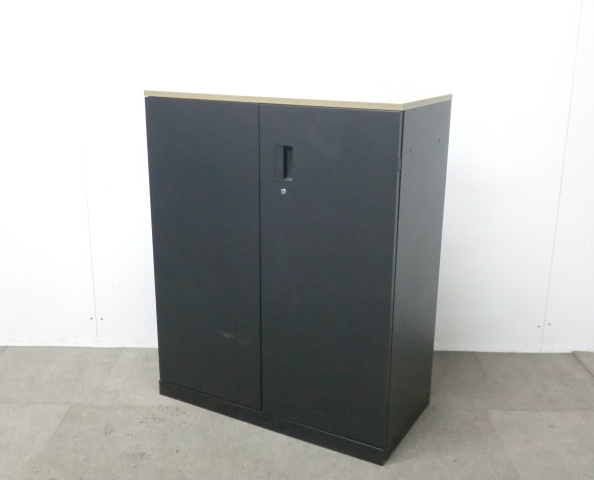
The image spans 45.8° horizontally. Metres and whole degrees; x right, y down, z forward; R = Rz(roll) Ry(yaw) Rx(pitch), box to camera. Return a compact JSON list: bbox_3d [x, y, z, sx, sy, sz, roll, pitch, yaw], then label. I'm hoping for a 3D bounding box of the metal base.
[{"bbox_3d":[-0.011,0.566,2.599,0.900,0.053,0.445,9,18,28],"label":"metal base"}]

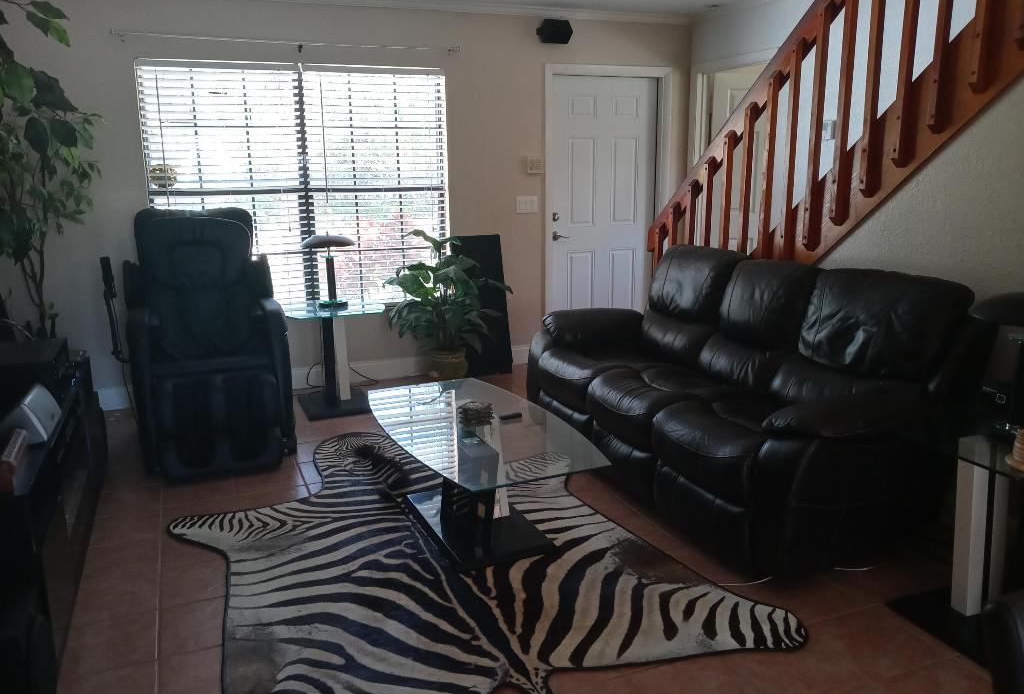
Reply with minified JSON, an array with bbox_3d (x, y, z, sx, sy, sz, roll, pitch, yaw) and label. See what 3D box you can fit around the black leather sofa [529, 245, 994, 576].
[{"bbox_3d":[0.885,0.105,3.717,1.000,0.980,2.080,-6,13,-21],"label":"black leather sofa"}]

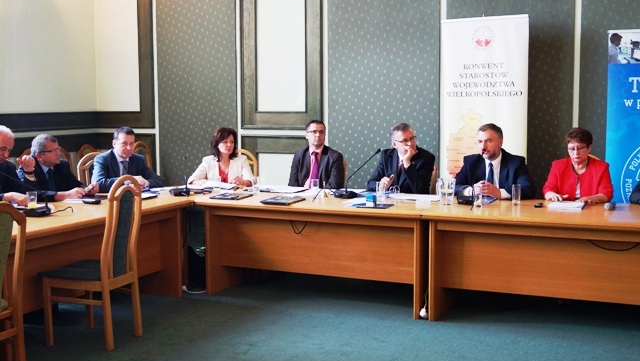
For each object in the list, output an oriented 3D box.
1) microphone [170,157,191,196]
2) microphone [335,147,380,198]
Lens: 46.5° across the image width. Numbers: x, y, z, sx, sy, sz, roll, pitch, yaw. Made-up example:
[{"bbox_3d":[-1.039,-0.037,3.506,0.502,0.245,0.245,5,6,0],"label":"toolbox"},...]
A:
[{"bbox_3d":[-1.223,-0.043,6.567,0.170,0.320,0.200,-3,6,-30],"label":"microphone"},{"bbox_3d":[0.313,-0.069,6.497,0.340,0.370,0.160,-4,6,-37],"label":"microphone"}]

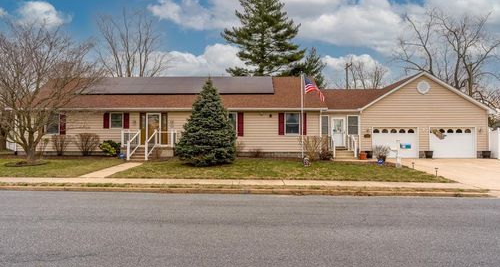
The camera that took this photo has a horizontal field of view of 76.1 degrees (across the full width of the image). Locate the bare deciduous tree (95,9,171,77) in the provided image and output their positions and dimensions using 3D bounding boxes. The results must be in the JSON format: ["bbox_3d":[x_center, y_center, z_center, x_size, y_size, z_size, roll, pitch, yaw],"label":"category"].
[{"bbox_3d":[-13.900,-6.700,38.000,9.000,16.700,9.000,0,0,0],"label":"bare deciduous tree"}]

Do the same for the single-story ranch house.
[{"bbox_3d":[0.100,-1.420,25.400,31.600,6.200,10.600,0,0,0],"label":"single-story ranch house"}]

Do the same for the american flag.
[{"bbox_3d":[4.080,-2.790,20.200,1.270,1.520,0.400,0,0,0],"label":"american flag"}]

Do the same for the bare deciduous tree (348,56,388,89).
[{"bbox_3d":[17.800,-4.900,48.000,6.300,13.100,6.300,0,0,0],"label":"bare deciduous tree"}]

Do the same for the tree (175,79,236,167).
[{"bbox_3d":[-2.480,-0.670,18.000,3.450,4.750,3.450,0,0,0],"label":"tree"}]

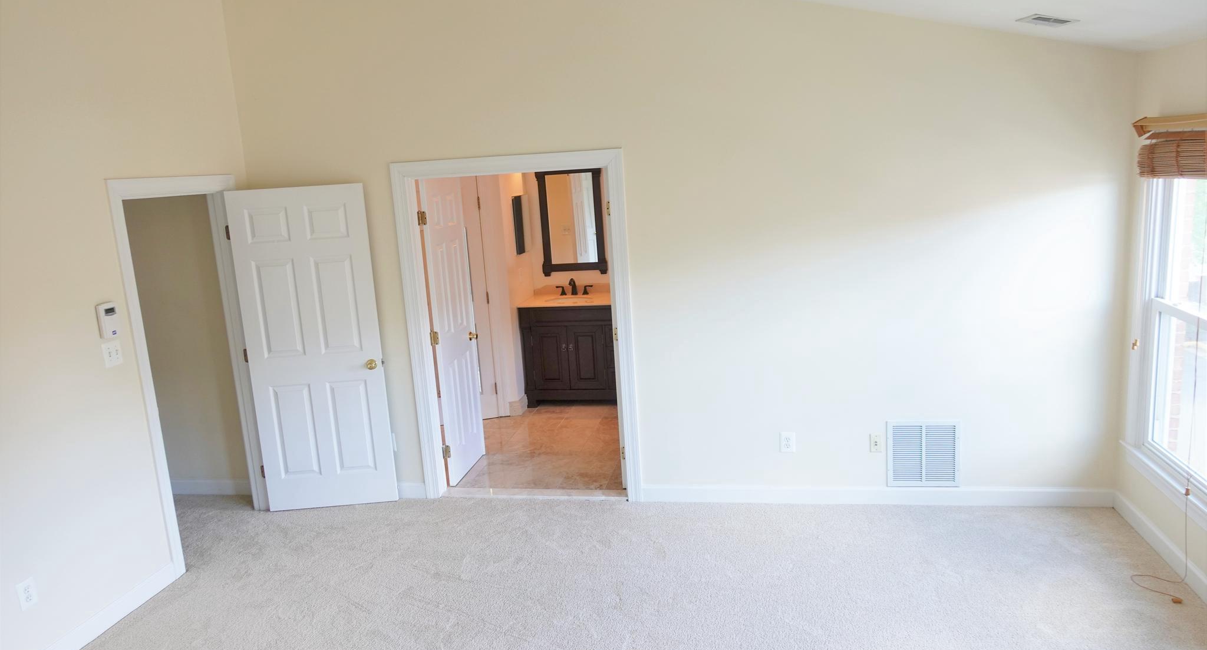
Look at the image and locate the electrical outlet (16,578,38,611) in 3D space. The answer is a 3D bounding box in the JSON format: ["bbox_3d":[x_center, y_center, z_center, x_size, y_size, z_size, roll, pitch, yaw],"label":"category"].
[{"bbox_3d":[-2.496,1.168,3.488,0.008,0.119,0.074,-2,11,11],"label":"electrical outlet"}]

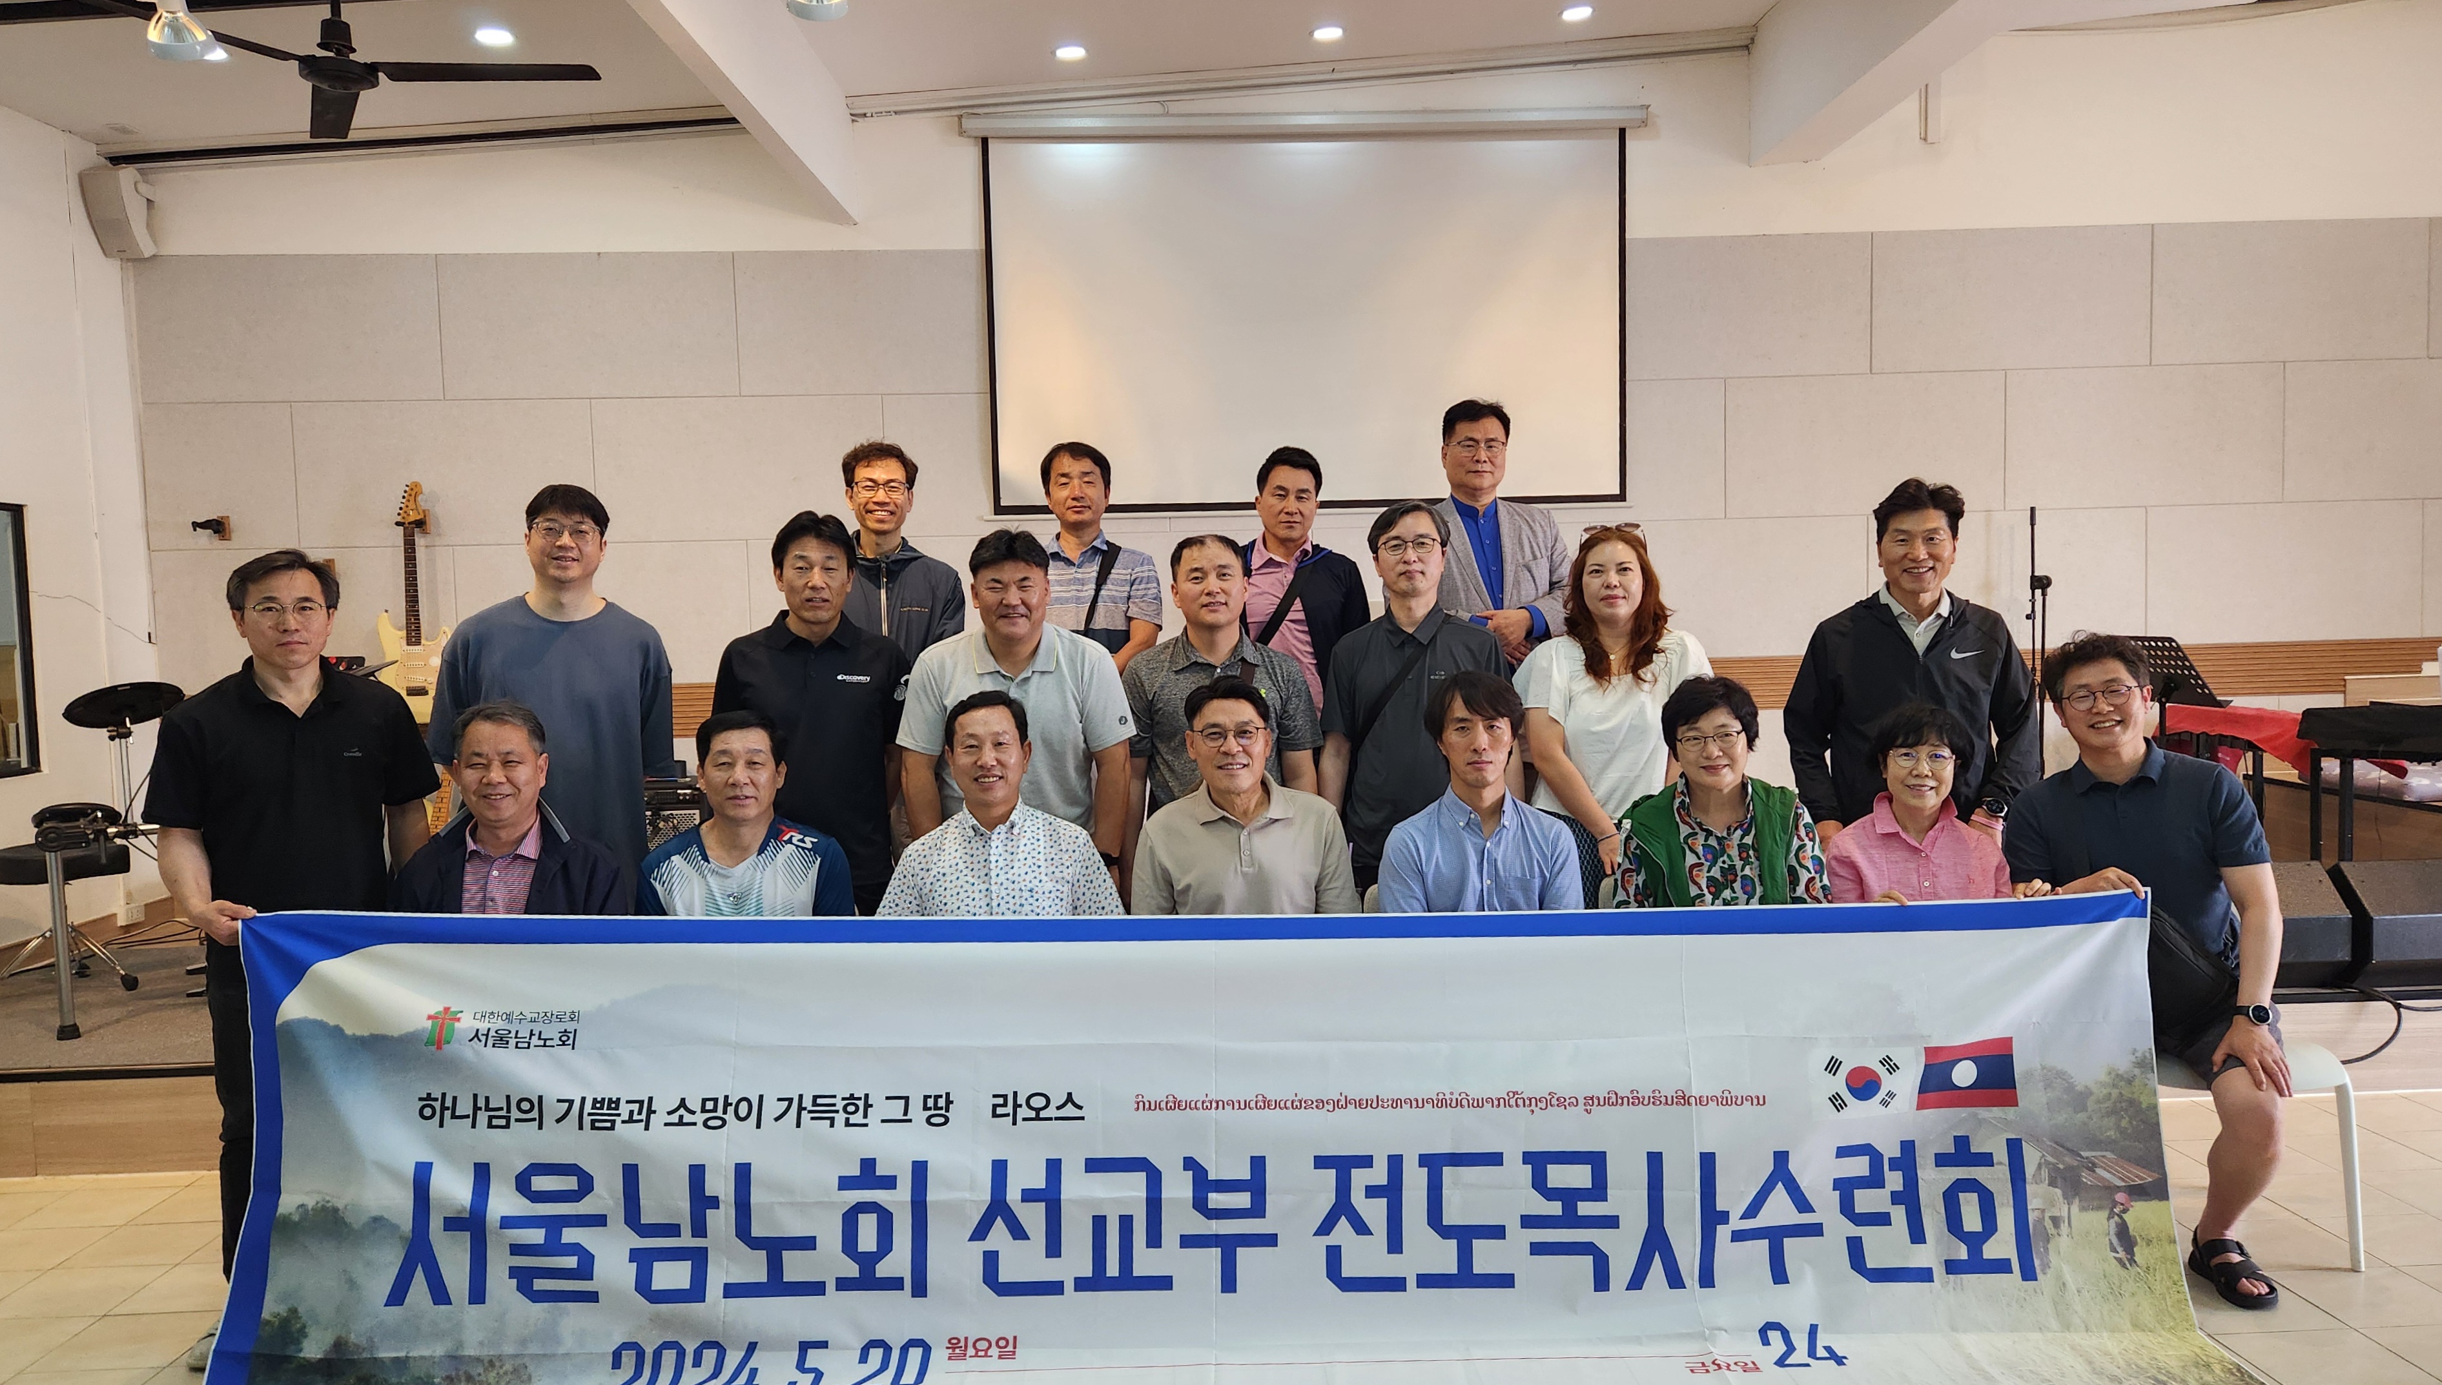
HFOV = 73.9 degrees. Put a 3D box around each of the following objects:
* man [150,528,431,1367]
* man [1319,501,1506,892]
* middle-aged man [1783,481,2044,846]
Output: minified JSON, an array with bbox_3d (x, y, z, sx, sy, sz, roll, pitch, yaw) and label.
[{"bbox_3d":[-1.933,0.531,3.422,0.530,1.657,0.360,-3,3,-19],"label":"man"},{"bbox_3d":[0.509,0.382,4.201,0.510,1.748,0.320,-1,3,2],"label":"man"},{"bbox_3d":[1.658,0.366,3.876,0.580,1.739,0.340,-1,3,14],"label":"middle-aged man"}]

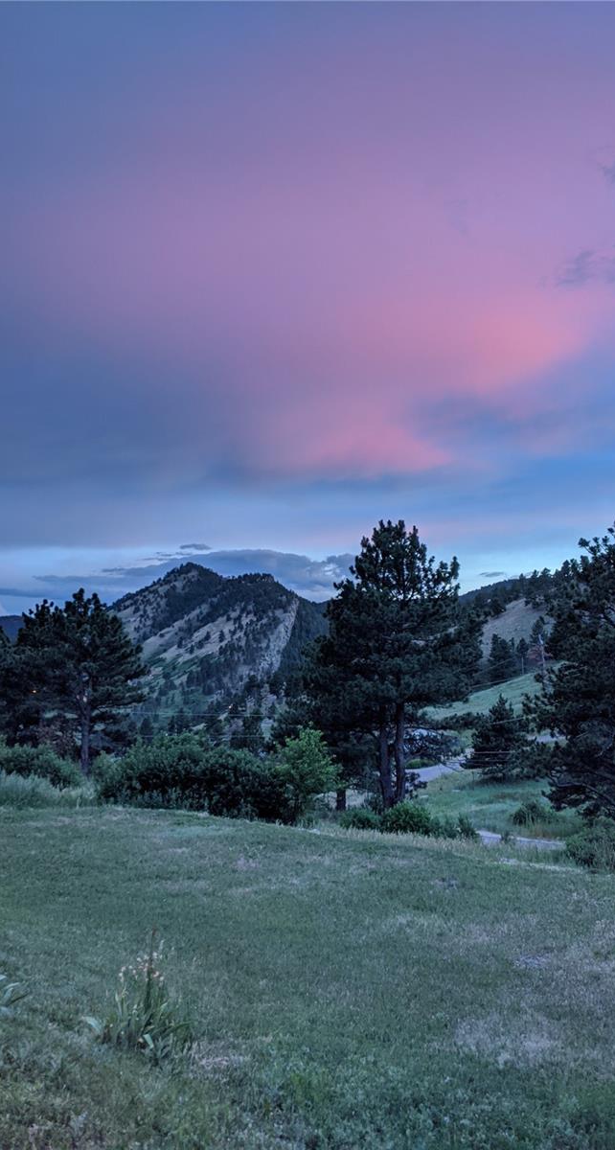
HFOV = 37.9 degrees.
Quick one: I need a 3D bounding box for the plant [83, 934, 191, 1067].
[{"bbox_3d":[-0.778,1.943,4.100,0.476,0.557,0.420,0,-3,0],"label":"plant"}]

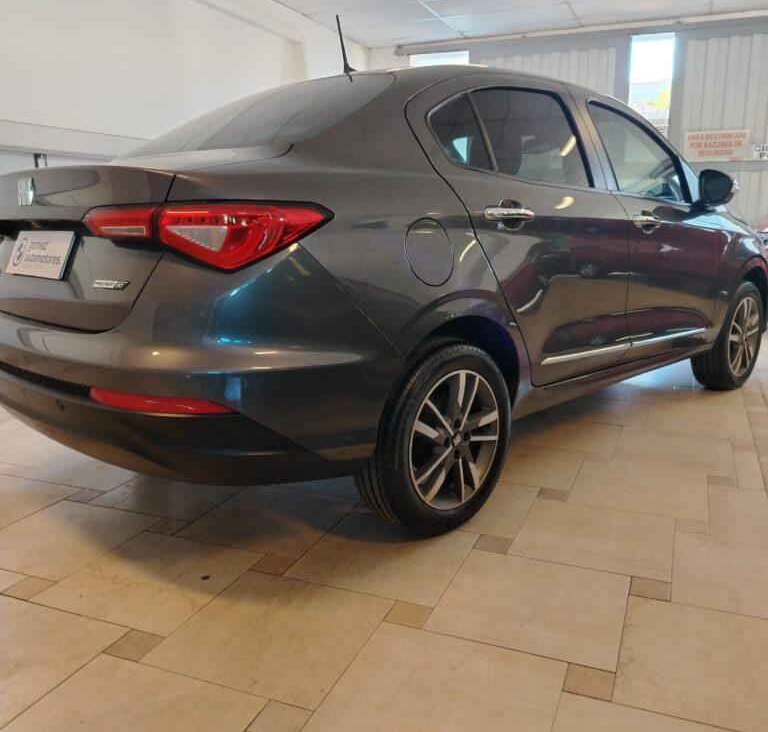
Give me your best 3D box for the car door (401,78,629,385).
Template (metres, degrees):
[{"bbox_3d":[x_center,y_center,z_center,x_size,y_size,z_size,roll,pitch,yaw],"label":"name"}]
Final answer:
[{"bbox_3d":[0.517,-0.452,2.475,0.220,1.050,1.130,11,17,44],"label":"car door"}]

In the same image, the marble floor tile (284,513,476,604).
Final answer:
[{"bbox_3d":[0.007,0.558,2.081,0.447,0.010,0.447,4,13,22],"label":"marble floor tile"}]

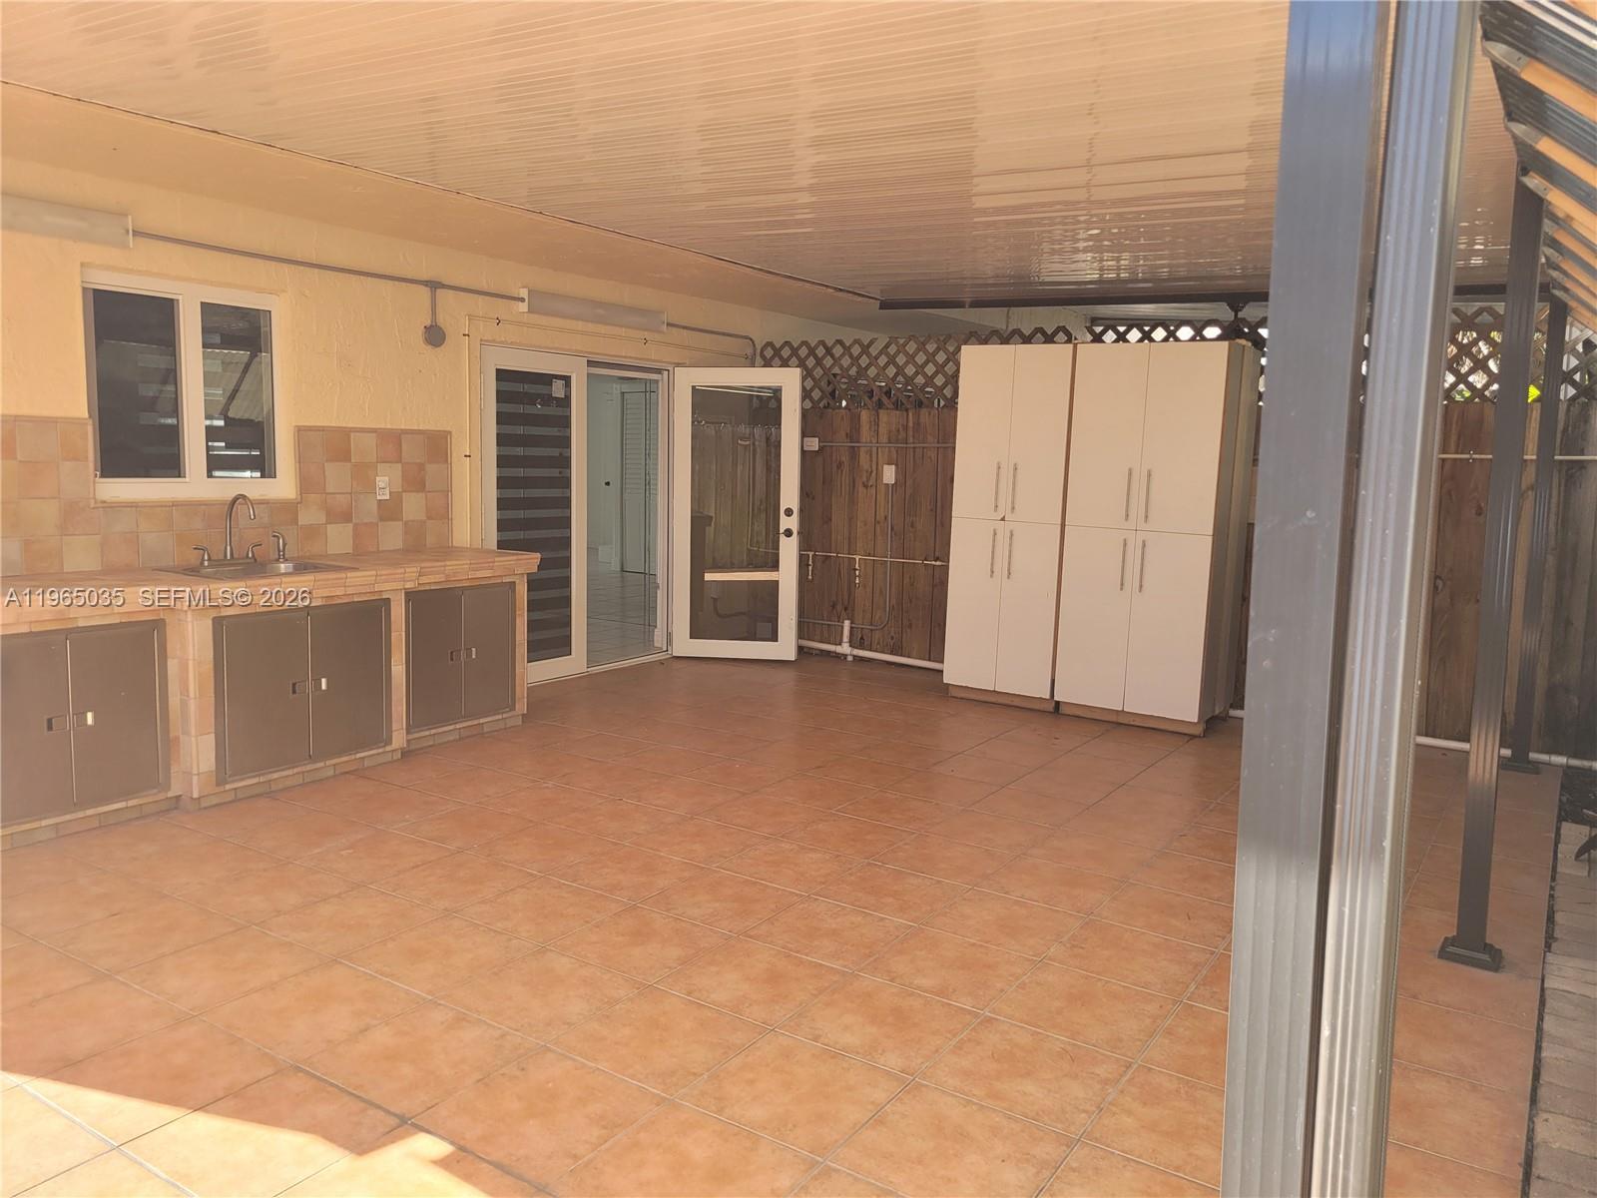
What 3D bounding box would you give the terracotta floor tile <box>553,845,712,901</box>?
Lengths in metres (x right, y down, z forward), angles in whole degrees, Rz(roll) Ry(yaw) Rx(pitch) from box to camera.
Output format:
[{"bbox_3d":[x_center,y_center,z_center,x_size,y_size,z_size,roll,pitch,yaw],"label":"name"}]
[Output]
[{"bbox_3d":[-0.608,0.987,4.300,0.419,0.012,0.419,7,9,32],"label":"terracotta floor tile"}]

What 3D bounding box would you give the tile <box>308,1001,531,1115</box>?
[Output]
[{"bbox_3d":[-0.957,1.168,3.059,0.425,0.012,0.425,7,9,32],"label":"tile"}]

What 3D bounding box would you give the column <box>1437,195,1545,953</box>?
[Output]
[{"bbox_3d":[2.193,-0.067,3.748,0.165,2.460,0.165,5,7,33],"label":"column"}]

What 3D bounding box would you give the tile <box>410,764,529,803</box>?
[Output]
[{"bbox_3d":[-1.444,0.817,5.334,0.419,0.012,0.419,7,9,32],"label":"tile"}]

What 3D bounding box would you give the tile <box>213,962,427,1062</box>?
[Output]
[{"bbox_3d":[-1.318,1.125,3.289,0.425,0.012,0.425,7,9,32],"label":"tile"}]

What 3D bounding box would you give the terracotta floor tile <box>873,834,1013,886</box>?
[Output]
[{"bbox_3d":[0.564,0.992,4.552,0.419,0.012,0.419,7,9,32],"label":"terracotta floor tile"}]

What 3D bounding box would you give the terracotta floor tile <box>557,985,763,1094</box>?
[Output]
[{"bbox_3d":[-0.363,1.171,3.188,0.425,0.012,0.425,7,9,32],"label":"terracotta floor tile"}]

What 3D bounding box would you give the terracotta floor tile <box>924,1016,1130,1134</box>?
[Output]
[{"bbox_3d":[0.605,1.244,3.156,0.434,0.012,0.434,7,9,33],"label":"terracotta floor tile"}]

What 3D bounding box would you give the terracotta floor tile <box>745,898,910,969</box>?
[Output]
[{"bbox_3d":[0.107,1.108,3.971,0.428,0.012,0.428,7,9,32],"label":"terracotta floor tile"}]

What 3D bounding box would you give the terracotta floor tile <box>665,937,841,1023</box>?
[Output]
[{"bbox_3d":[-0.129,1.129,3.547,0.425,0.012,0.425,7,9,32],"label":"terracotta floor tile"}]

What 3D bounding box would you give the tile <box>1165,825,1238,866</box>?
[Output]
[{"bbox_3d":[1.798,1.037,4.998,0.435,0.012,0.435,7,9,32],"label":"tile"}]

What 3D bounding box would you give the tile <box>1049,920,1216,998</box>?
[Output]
[{"bbox_3d":[1.083,1.161,3.882,0.434,0.012,0.434,7,9,33],"label":"tile"}]

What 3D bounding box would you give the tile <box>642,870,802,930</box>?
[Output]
[{"bbox_3d":[-0.265,1.069,4.239,0.434,0.012,0.434,7,9,33],"label":"tile"}]

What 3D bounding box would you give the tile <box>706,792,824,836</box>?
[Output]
[{"bbox_3d":[-0.148,0.937,5.168,0.428,0.012,0.428,7,9,32],"label":"tile"}]

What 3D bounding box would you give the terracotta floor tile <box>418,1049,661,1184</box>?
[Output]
[{"bbox_3d":[-0.610,1.241,2.896,0.435,0.012,0.435,7,9,32],"label":"terracotta floor tile"}]

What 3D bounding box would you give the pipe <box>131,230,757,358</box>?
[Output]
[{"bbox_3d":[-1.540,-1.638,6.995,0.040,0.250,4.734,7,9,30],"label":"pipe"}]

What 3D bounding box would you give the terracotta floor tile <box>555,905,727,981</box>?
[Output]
[{"bbox_3d":[-0.490,1.086,3.777,0.425,0.012,0.425,7,9,32],"label":"terracotta floor tile"}]

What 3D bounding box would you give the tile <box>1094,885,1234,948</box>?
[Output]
[{"bbox_3d":[1.293,1.093,4.164,0.425,0.012,0.425,7,9,32],"label":"tile"}]

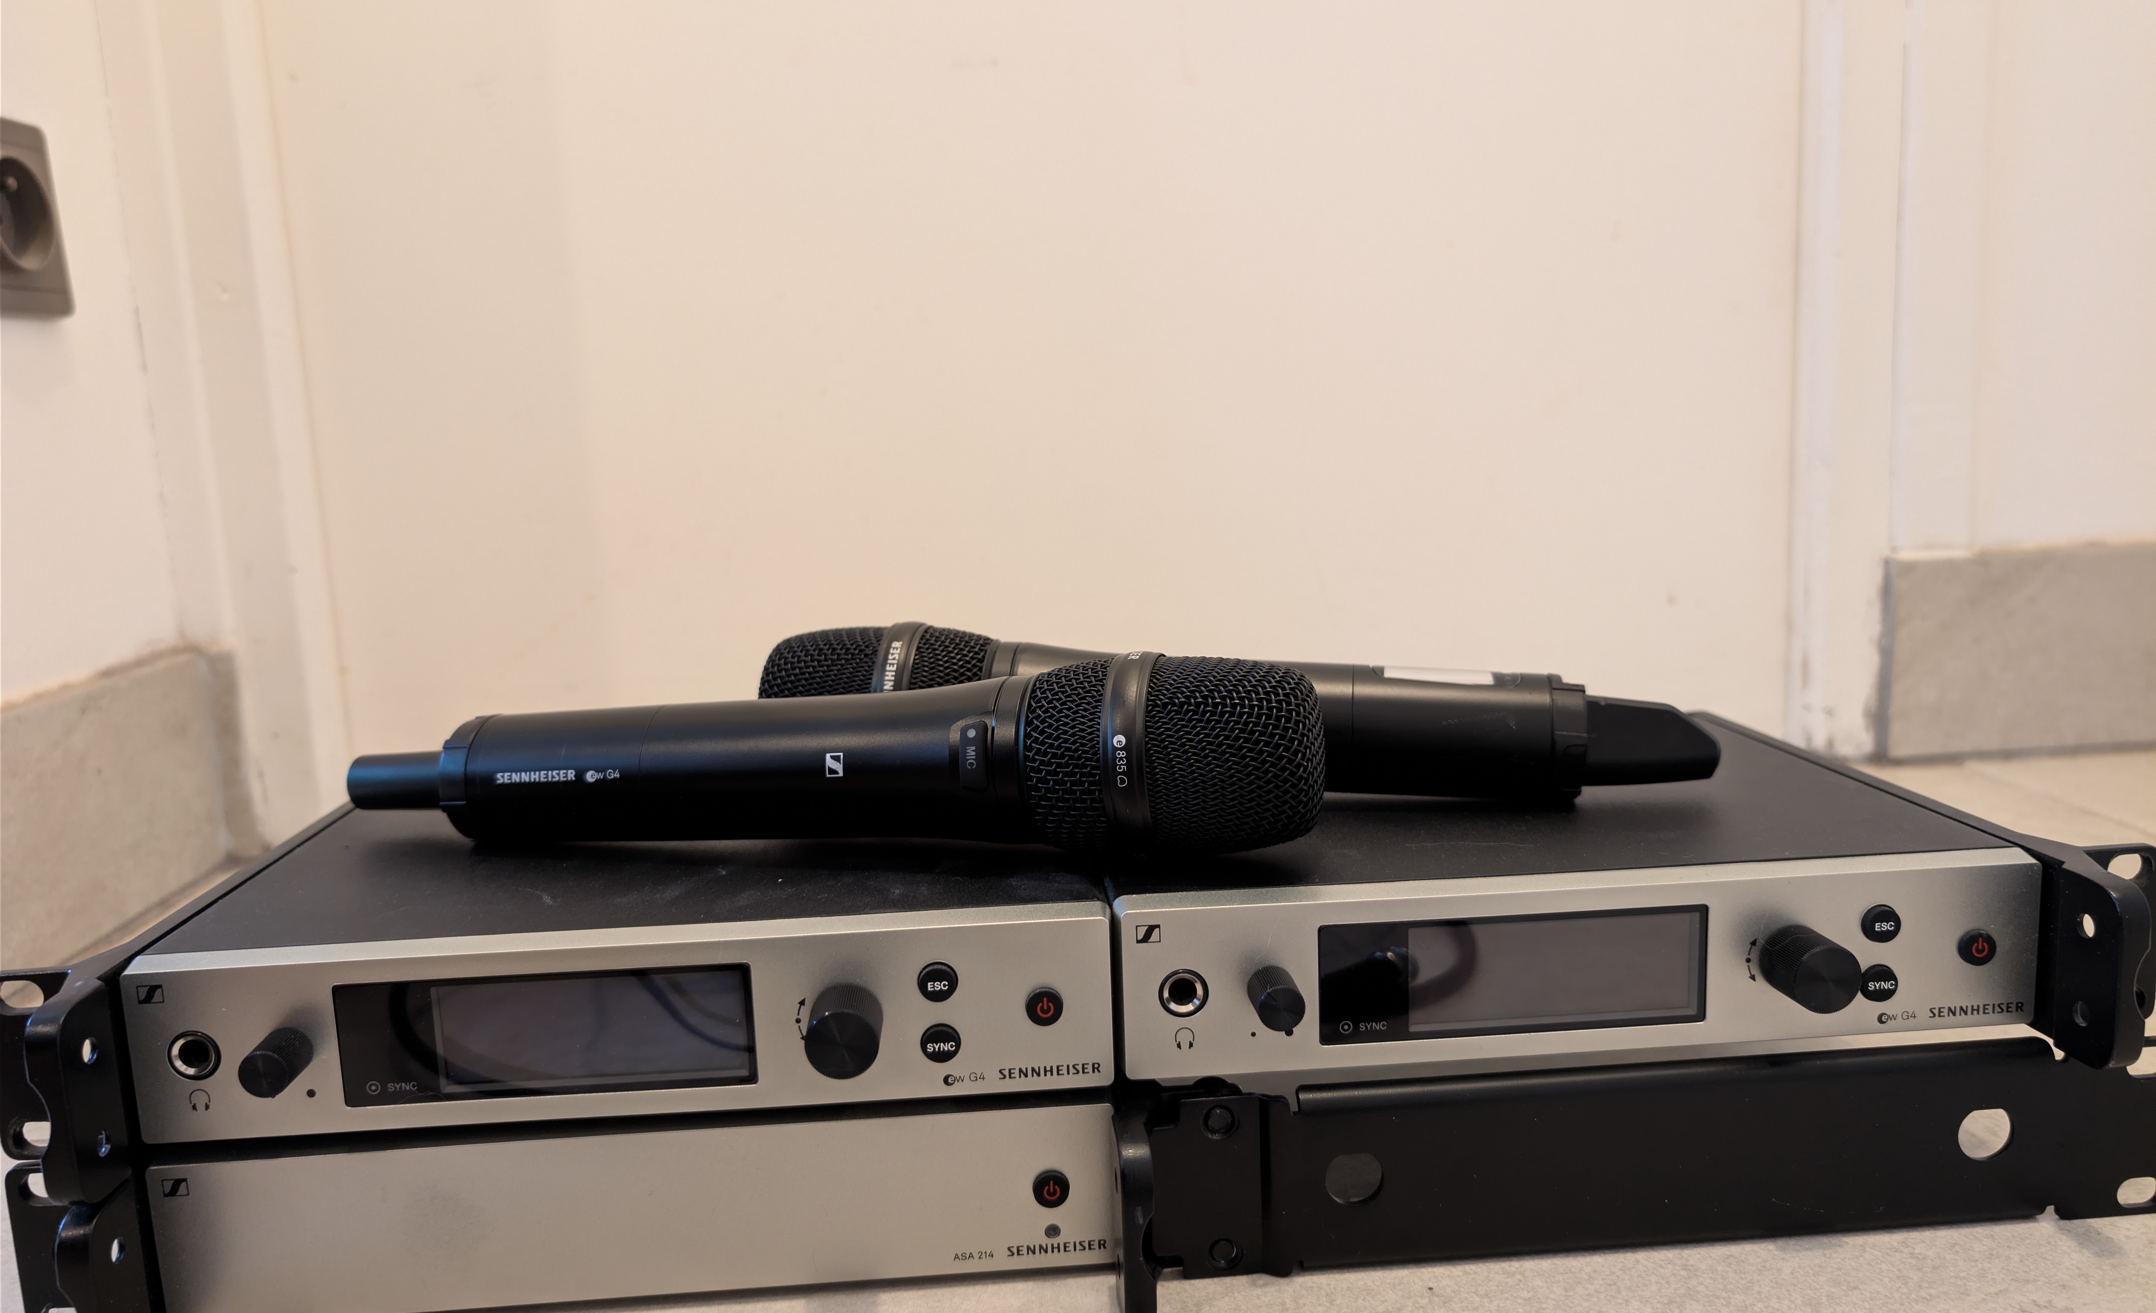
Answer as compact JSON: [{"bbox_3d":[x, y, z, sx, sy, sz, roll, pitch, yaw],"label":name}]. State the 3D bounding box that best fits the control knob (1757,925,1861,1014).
[{"bbox_3d":[0.159,0.068,0.325,0.015,0.015,0.015,-3,8,-3],"label":"control knob"}]

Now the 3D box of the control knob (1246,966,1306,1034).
[{"bbox_3d":[0.042,0.073,0.319,0.010,0.010,0.012,-3,8,-3],"label":"control knob"}]

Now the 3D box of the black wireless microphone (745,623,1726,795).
[{"bbox_3d":[0.039,0.019,0.408,0.259,0.049,0.049,2,9,11],"label":"black wireless microphone"}]

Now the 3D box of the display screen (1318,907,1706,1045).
[{"bbox_3d":[0.096,0.070,0.329,0.087,0.027,0.004,-3,8,-3],"label":"display screen"}]

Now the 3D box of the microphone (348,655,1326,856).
[{"bbox_3d":[-0.069,0.028,0.373,0.259,0.049,0.049,-3,0,15],"label":"microphone"}]

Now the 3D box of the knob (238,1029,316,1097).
[{"bbox_3d":[-0.165,0.084,0.308,0.010,0.010,0.012,-3,8,-3],"label":"knob"}]

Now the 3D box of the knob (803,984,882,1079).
[{"bbox_3d":[-0.049,0.079,0.313,0.015,0.015,0.015,-3,8,-3],"label":"knob"}]

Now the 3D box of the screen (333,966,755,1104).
[{"bbox_3d":[-0.112,0.080,0.318,0.087,0.027,0.004,-3,8,-3],"label":"screen"}]

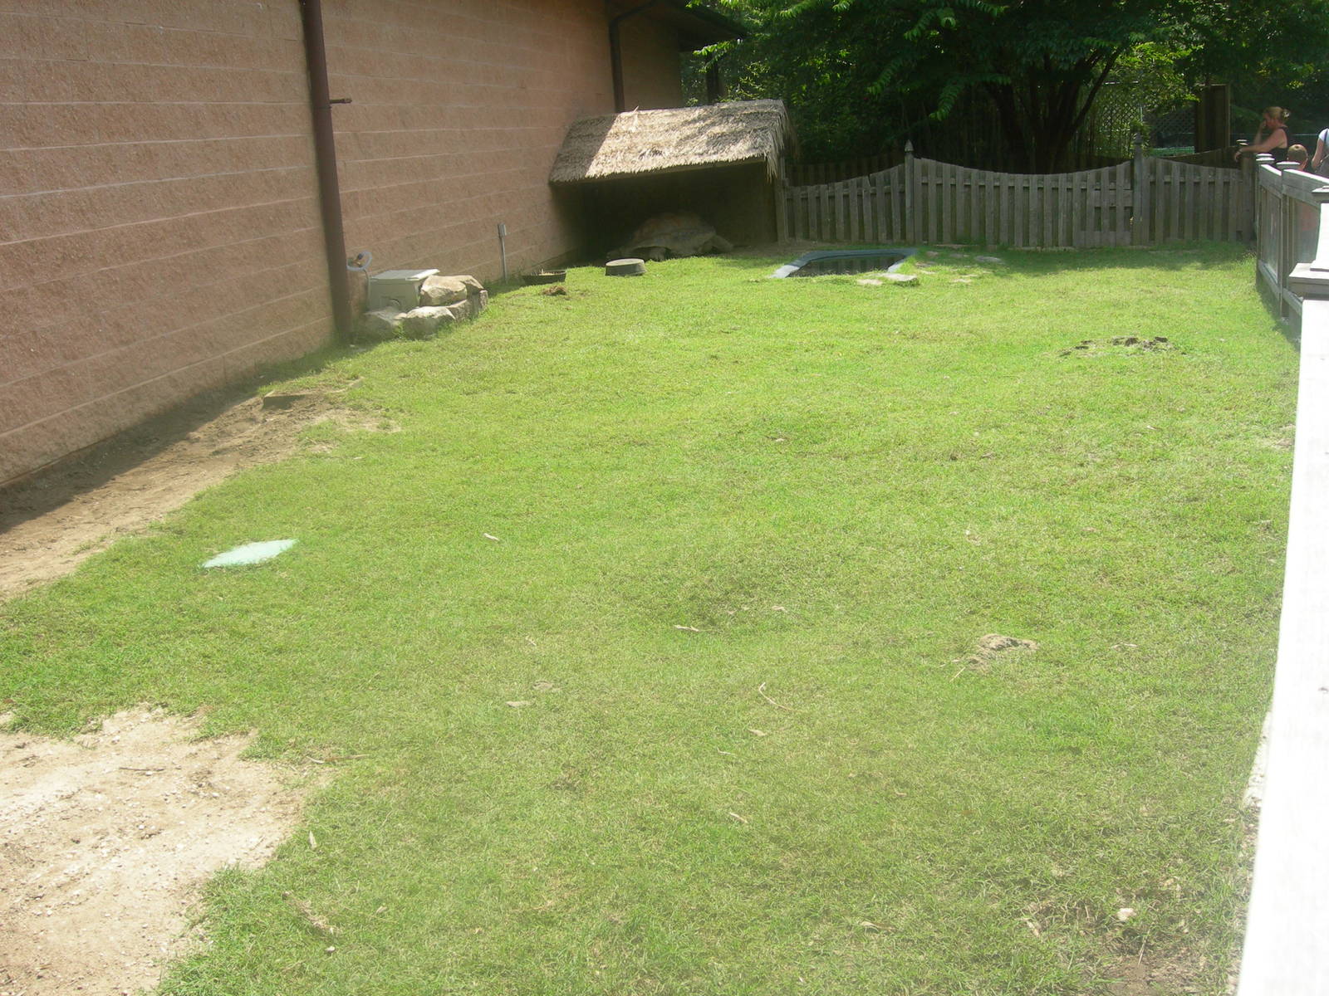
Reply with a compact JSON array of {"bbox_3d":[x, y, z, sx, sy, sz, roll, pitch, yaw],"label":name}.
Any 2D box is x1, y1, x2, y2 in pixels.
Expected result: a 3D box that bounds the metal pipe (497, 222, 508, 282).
[{"bbox_3d":[-1.542,-2.346,13.950,0.070,0.570,0.070,-2,14,10],"label":"metal pipe"}]

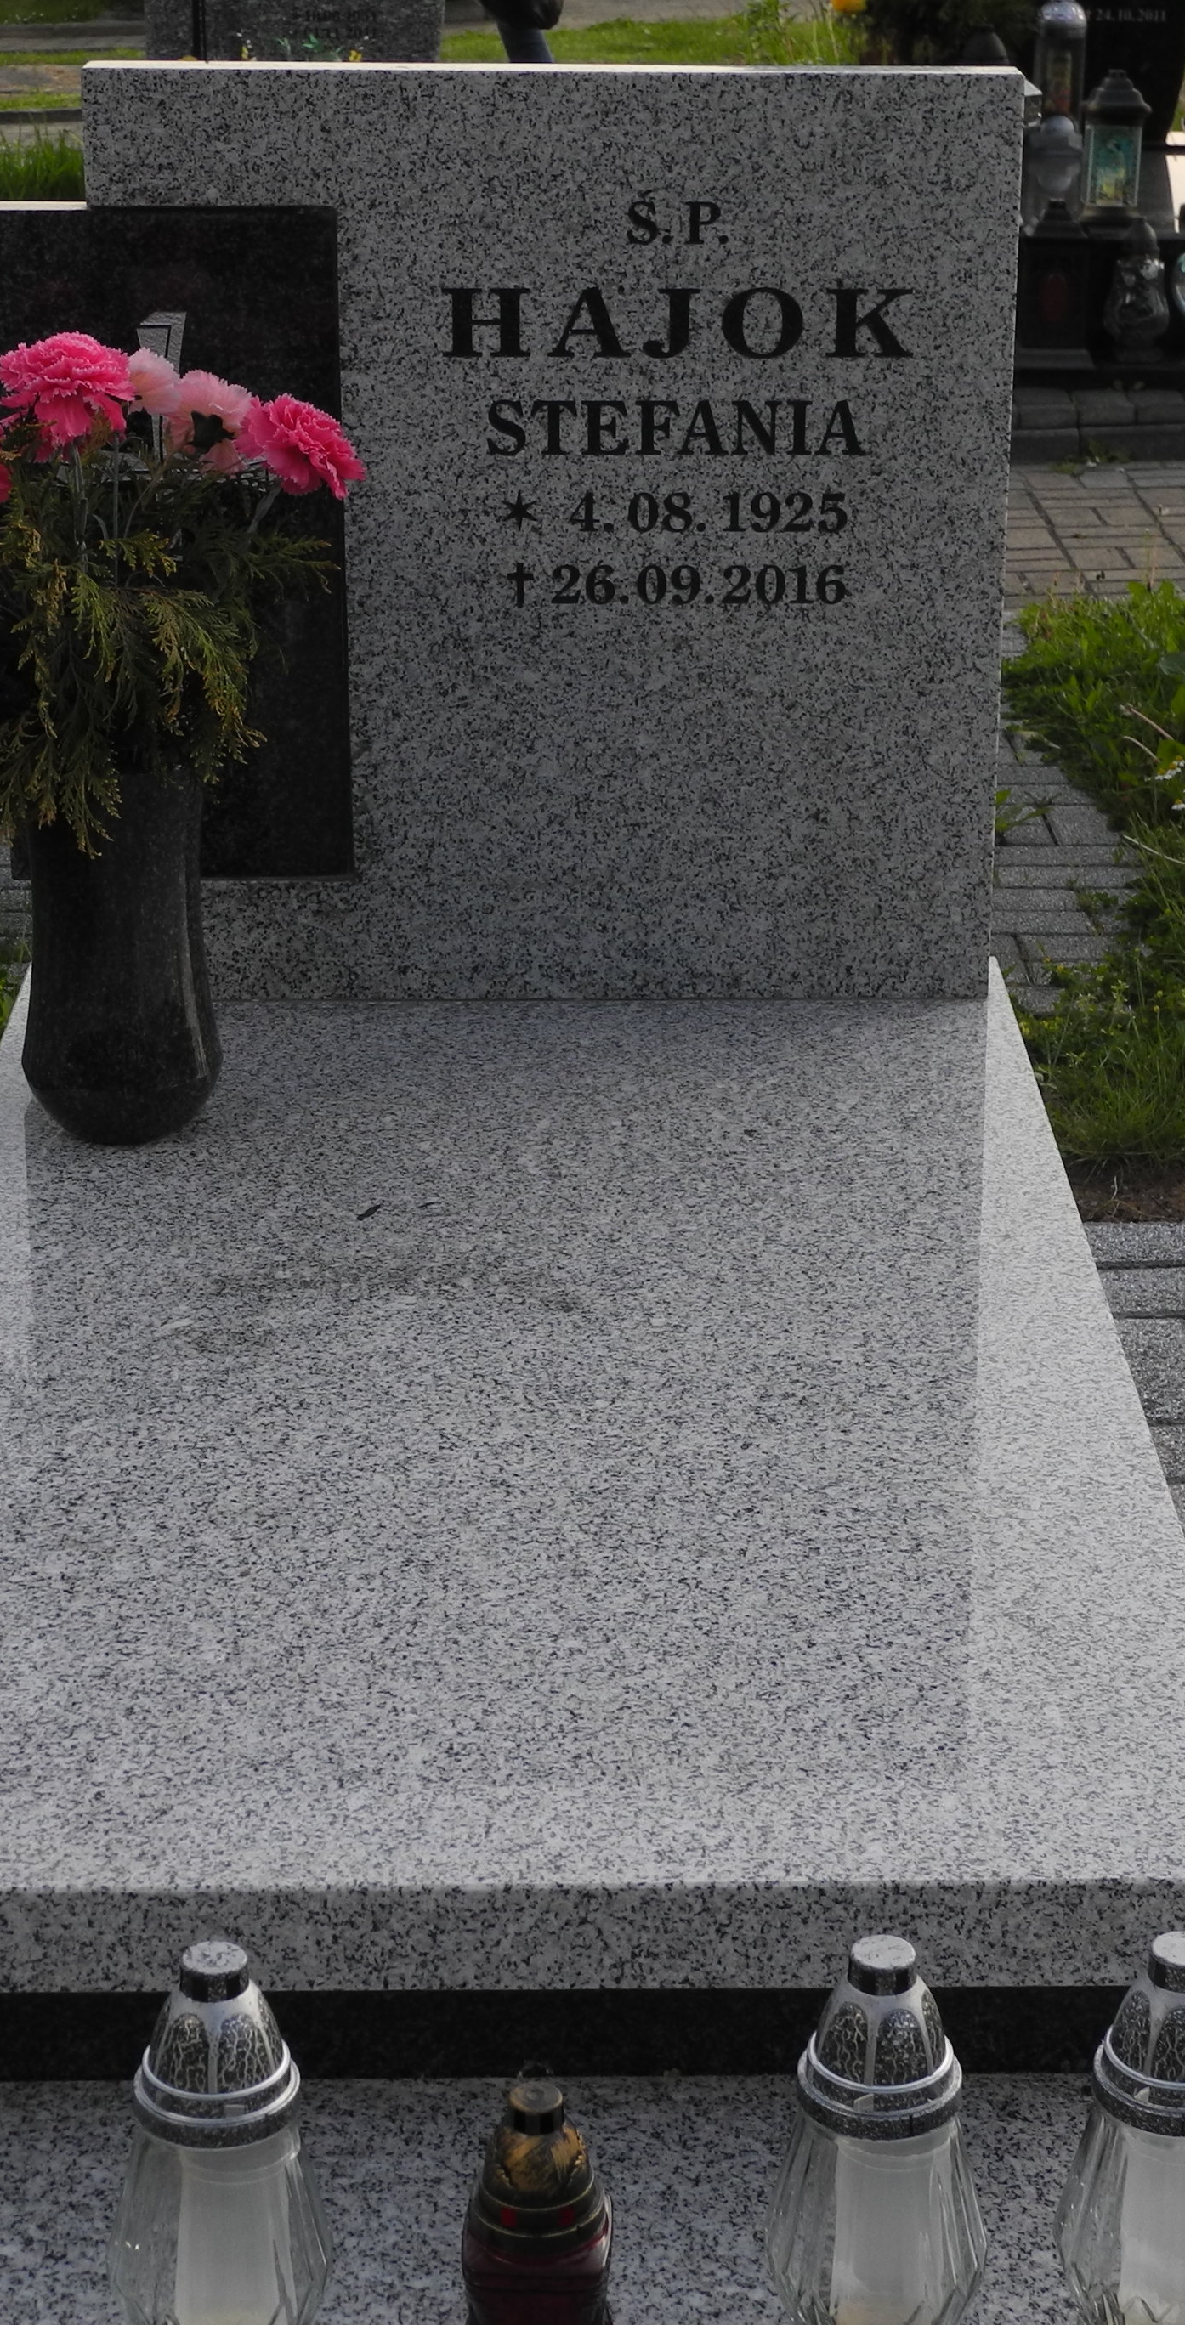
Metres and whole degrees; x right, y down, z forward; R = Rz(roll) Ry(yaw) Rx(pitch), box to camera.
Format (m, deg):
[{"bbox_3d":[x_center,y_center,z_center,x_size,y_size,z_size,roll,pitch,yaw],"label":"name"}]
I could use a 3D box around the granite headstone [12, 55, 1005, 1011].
[{"bbox_3d":[-0.049,-0.483,3.160,0.739,0.730,0.105,0,21,-1],"label":"granite headstone"}]

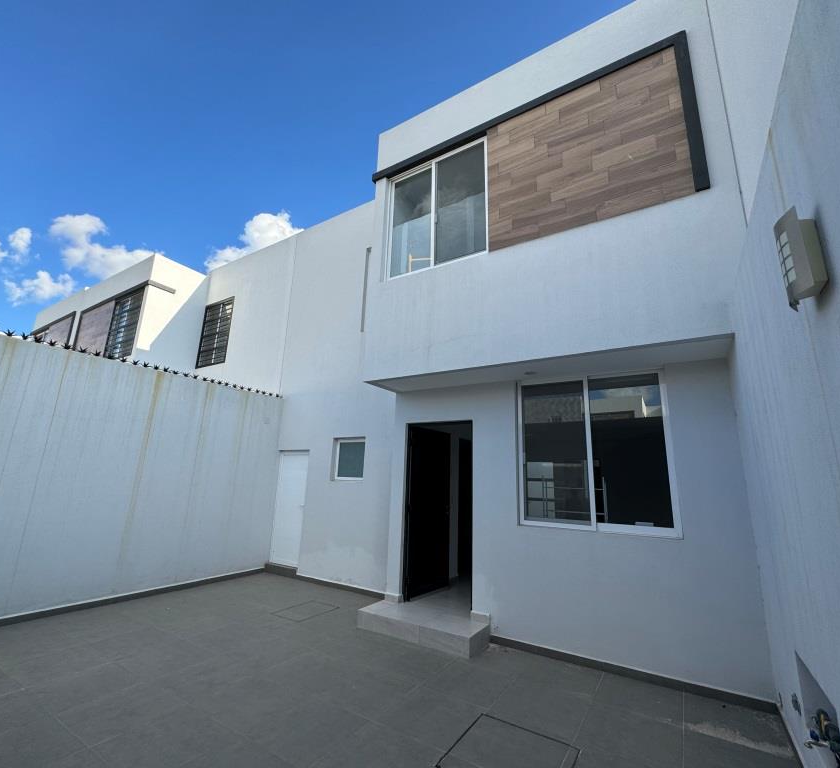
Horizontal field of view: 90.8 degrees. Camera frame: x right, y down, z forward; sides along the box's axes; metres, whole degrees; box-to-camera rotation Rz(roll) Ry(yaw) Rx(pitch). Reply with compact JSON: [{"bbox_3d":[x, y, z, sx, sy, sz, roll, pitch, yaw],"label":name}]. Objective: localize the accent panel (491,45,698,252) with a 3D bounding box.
[{"bbox_3d":[1.517,-2.238,4.051,1.818,1.568,0.049,-6,-15,32],"label":"accent panel"}]

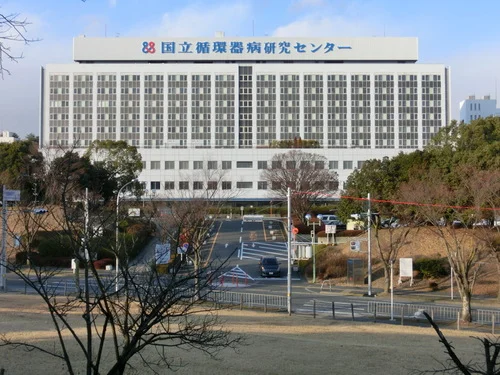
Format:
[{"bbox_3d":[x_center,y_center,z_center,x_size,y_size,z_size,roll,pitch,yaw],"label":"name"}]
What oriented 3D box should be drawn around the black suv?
[{"bbox_3d":[1.803,7.176,61.200,1.760,1.600,4.200,0,-2,-2],"label":"black suv"}]

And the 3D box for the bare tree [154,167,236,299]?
[{"bbox_3d":[-3.861,3.320,49.000,6.100,9.500,6.000,0,-2,0],"label":"bare tree"}]

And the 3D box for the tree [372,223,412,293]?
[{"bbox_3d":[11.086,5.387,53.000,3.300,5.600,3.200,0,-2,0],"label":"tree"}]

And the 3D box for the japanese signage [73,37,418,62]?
[{"bbox_3d":[-1.101,-36.182,178.000,90.500,6.300,2.000,0,-2,0],"label":"japanese signage"}]

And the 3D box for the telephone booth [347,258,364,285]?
[{"bbox_3d":[9.111,7.231,58.300,1.050,2.200,1.050,1,-2,-18],"label":"telephone booth"}]

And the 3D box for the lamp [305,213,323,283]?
[{"bbox_3d":[5.590,5.241,59.300,1.600,6.100,0.500,0,-2,0],"label":"lamp"}]

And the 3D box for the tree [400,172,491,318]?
[{"bbox_3d":[11.346,3.375,39.500,5.400,8.950,5.400,0,-2,0],"label":"tree"}]

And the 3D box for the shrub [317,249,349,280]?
[{"bbox_3d":[7.413,6.892,61.000,2.900,2.750,2.600,0,-2,0],"label":"shrub"}]

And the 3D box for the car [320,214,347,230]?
[{"bbox_3d":[10.629,4.459,88.000,4.200,1.680,1.720,-2,-2,44],"label":"car"}]

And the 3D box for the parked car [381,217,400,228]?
[{"bbox_3d":[18.115,4.434,86.000,4.200,1.500,1.700,1,-2,-38],"label":"parked car"}]

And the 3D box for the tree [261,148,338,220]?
[{"bbox_3d":[6.635,0.000,91.000,10.300,10.000,9.800,0,-2,0],"label":"tree"}]

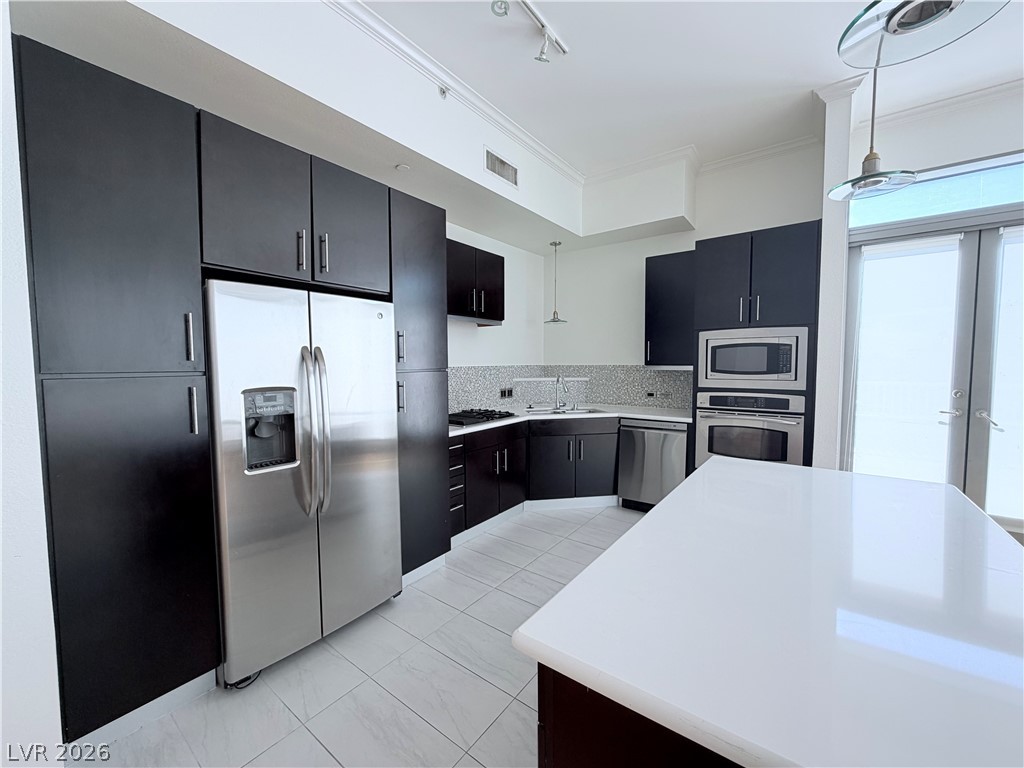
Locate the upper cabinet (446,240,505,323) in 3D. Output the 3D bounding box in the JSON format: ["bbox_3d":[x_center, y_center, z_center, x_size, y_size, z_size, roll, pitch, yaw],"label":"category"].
[{"bbox_3d":[-0.461,-0.887,3.707,0.350,0.592,0.840,2,4,36],"label":"upper cabinet"}]

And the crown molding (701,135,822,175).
[{"bbox_3d":[2.197,-2.046,3.757,1.019,0.093,0.090,2,4,37],"label":"crown molding"}]

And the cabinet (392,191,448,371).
[{"bbox_3d":[-0.828,-0.628,2.807,0.660,1.056,0.451,2,4,37],"label":"cabinet"}]

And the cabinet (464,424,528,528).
[{"bbox_3d":[-0.347,0.735,3.708,0.604,0.747,0.841,2,4,36],"label":"cabinet"}]

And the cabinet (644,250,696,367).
[{"bbox_3d":[1.639,-0.710,4.074,0.528,1.055,0.344,2,4,37],"label":"cabinet"}]

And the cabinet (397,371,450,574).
[{"bbox_3d":[-0.831,0.541,2.889,0.680,1.254,0.449,2,4,36],"label":"cabinet"}]

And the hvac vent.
[{"bbox_3d":[-0.068,-1.668,3.207,0.030,0.162,0.425,2,4,36],"label":"hvac vent"}]

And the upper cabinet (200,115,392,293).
[{"bbox_3d":[-1.244,-0.824,2.242,0.660,0.612,0.930,2,4,36],"label":"upper cabinet"}]

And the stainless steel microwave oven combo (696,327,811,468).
[{"bbox_3d":[2.057,0.145,3.545,0.761,1.178,0.580,2,4,37],"label":"stainless steel microwave oven combo"}]

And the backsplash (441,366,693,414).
[{"bbox_3d":[0.537,0.021,4.616,2.669,0.449,1.329,-1,3,-8],"label":"backsplash"}]

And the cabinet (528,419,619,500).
[{"bbox_3d":[0.542,0.698,4.246,0.910,0.752,0.660,-1,3,-8],"label":"cabinet"}]

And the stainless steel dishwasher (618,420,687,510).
[{"bbox_3d":[1.458,0.749,4.052,0.616,0.842,0.610,2,4,37],"label":"stainless steel dishwasher"}]

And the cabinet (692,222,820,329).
[{"bbox_3d":[2.095,-0.840,3.541,0.842,0.763,0.620,2,4,36],"label":"cabinet"}]

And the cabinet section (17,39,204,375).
[{"bbox_3d":[-1.645,-0.567,1.677,0.660,1.046,0.454,2,4,36],"label":"cabinet section"}]

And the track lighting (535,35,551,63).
[{"bbox_3d":[0.168,-1.840,2.280,0.090,0.130,0.100,-1,3,-14],"label":"track lighting"}]

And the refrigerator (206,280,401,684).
[{"bbox_3d":[-1.224,0.431,2.291,0.805,1.770,0.913,2,4,36],"label":"refrigerator"}]

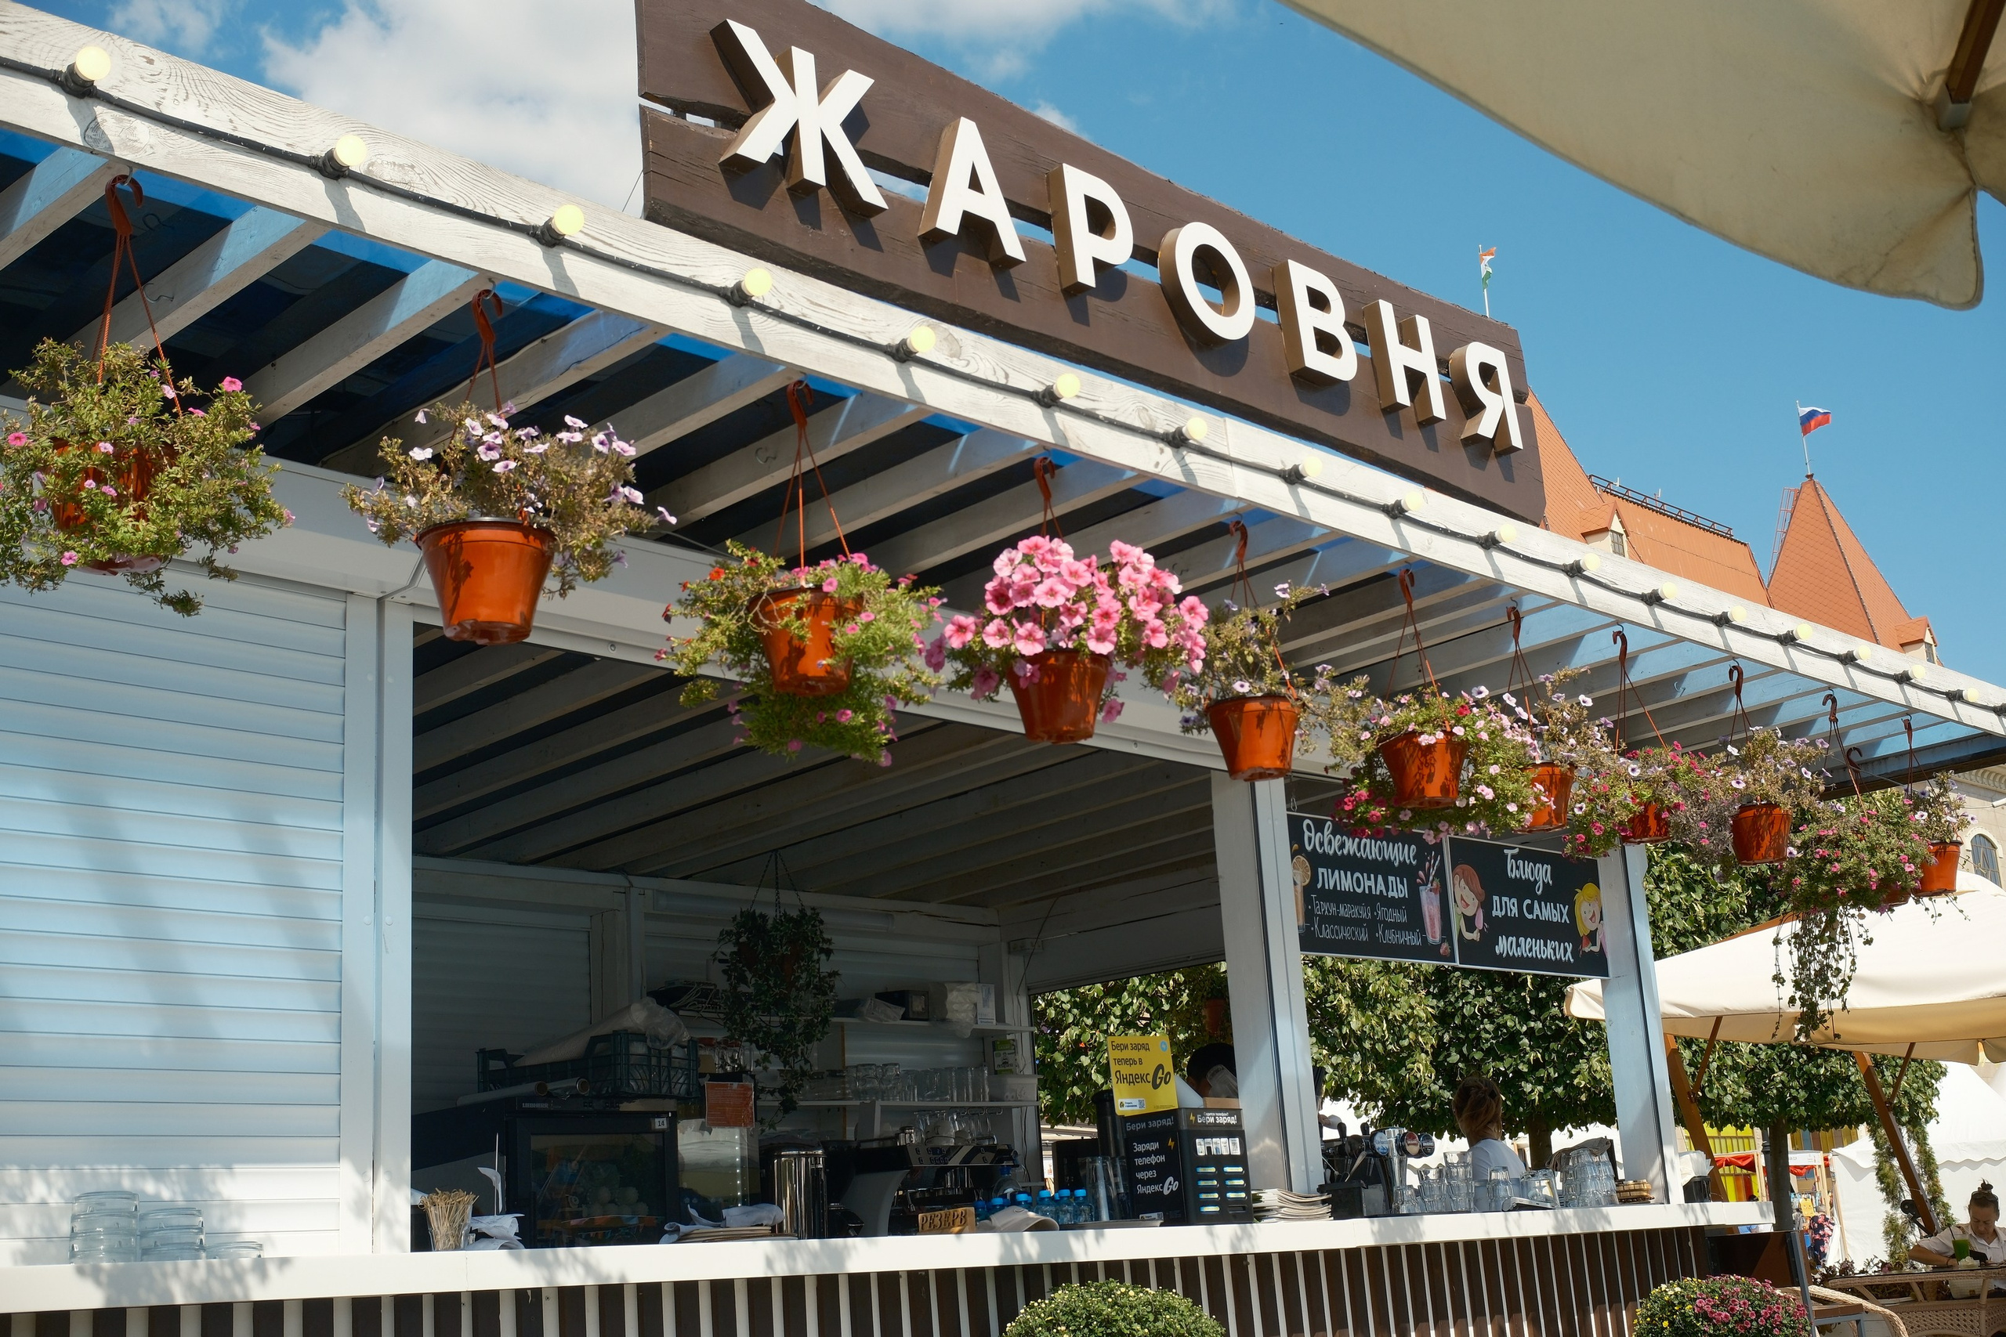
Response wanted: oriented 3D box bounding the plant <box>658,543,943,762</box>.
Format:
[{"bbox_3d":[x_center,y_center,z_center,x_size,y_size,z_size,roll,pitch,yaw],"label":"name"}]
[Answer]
[{"bbox_3d":[-0.348,-0.026,3.975,0.480,0.387,0.430,-2,-15,-5],"label":"plant"}]

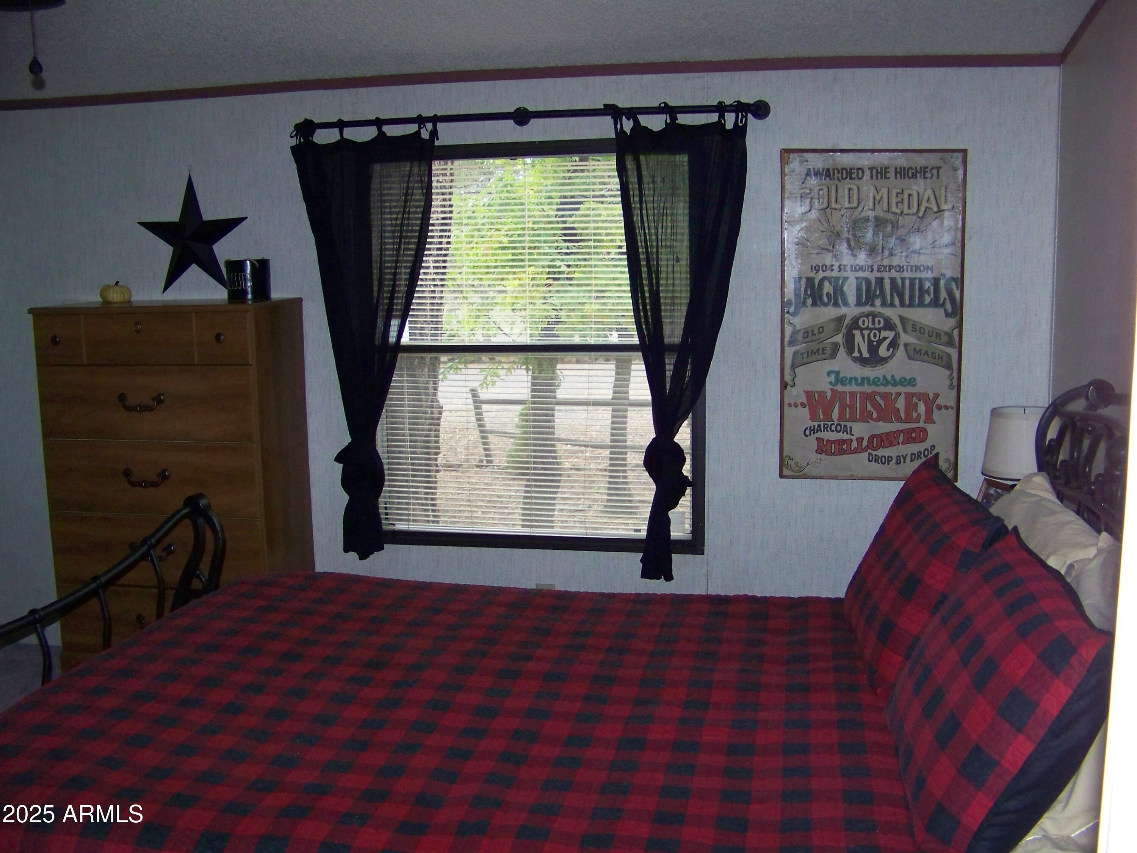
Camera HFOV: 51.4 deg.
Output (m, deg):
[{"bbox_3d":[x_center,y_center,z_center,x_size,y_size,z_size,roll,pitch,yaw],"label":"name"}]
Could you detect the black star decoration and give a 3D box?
[{"bbox_3d":[-1.396,-0.717,4.397,0.448,0.438,0.060,1,8,11],"label":"black star decoration"}]

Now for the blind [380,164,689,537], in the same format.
[{"bbox_3d":[-0.132,-0.276,4.263,1.143,1.360,0.040,1,8,11],"label":"blind"}]

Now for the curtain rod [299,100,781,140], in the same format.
[{"bbox_3d":[-0.157,-1.061,4.080,1.681,0.070,0.110,1,8,11],"label":"curtain rod"}]

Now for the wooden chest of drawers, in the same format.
[{"bbox_3d":[-1.401,0.250,4.311,0.815,1.399,0.428,0,8,10],"label":"wooden chest of drawers"}]

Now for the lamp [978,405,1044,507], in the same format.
[{"bbox_3d":[1.274,0.167,3.339,0.240,0.450,0.240,1,8,11],"label":"lamp"}]

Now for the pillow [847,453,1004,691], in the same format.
[{"bbox_3d":[0.804,0.316,2.639,0.170,0.480,0.670,30,11,0],"label":"pillow"}]

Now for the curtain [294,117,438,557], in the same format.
[{"bbox_3d":[-0.713,-0.287,4.269,0.533,1.585,0.120,1,8,11],"label":"curtain"}]

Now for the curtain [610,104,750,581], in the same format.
[{"bbox_3d":[0.385,-0.257,4.064,0.449,1.626,0.120,1,8,11],"label":"curtain"}]

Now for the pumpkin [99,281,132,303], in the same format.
[{"bbox_3d":[-1.637,-0.485,4.274,0.116,0.078,0.116,1,8,11],"label":"pumpkin"}]

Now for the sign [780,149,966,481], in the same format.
[{"bbox_3d":[1.023,-0.367,4.007,0.597,1.117,0.022,1,8,11],"label":"sign"}]

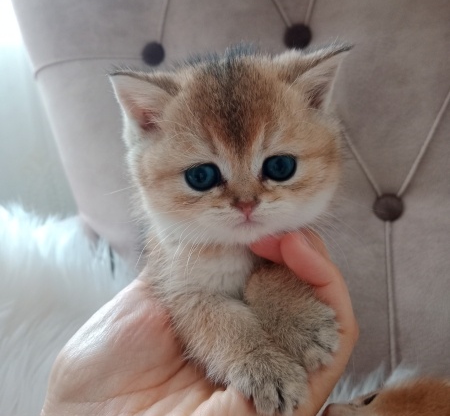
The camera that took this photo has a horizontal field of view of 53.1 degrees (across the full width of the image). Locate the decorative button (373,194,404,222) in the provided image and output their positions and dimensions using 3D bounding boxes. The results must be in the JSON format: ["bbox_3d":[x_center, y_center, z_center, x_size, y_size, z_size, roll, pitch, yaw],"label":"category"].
[{"bbox_3d":[0.135,0.000,0.372,0.025,0.025,0.011,1,-8,21],"label":"decorative button"}]

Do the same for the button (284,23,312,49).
[{"bbox_3d":[0.065,-0.152,0.400,0.025,0.025,0.011,1,-8,21],"label":"button"}]

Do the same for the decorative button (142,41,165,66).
[{"bbox_3d":[-0.071,-0.153,0.450,0.025,0.025,0.011,1,-8,21],"label":"decorative button"}]

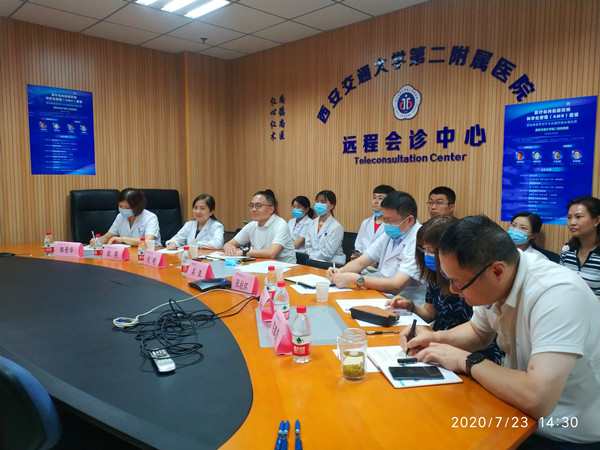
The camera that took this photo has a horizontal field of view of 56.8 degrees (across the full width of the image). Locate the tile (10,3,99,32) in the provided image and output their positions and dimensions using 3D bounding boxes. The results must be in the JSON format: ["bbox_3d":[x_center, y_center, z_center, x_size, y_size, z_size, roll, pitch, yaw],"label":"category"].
[{"bbox_3d":[-2.138,-1.801,4.856,0.580,0.020,0.620,5,7,44],"label":"tile"}]

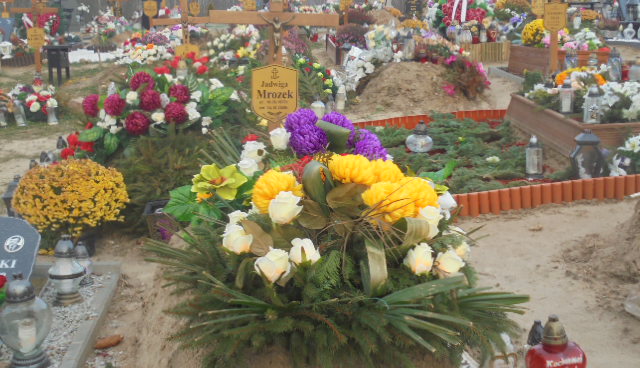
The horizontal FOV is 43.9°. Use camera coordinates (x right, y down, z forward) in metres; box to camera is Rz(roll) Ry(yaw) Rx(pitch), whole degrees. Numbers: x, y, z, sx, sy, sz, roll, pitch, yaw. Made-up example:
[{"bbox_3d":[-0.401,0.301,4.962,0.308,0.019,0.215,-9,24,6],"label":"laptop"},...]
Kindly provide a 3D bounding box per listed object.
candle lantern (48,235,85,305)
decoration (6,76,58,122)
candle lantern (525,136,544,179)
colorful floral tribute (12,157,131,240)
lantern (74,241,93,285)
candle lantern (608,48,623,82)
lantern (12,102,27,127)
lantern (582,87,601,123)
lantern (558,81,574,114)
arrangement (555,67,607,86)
[{"bbox_3d":[-1.084,0.363,3.400,0.152,0.305,0.152,0,14,0],"label":"candle lantern"},{"bbox_3d":[-2.821,-0.828,7.800,0.500,0.439,0.400,-2,13,-8],"label":"decoration"},{"bbox_3d":[1.514,-0.194,5.600,0.120,0.315,0.120,0,14,0],"label":"candle lantern"},{"bbox_3d":[-1.302,0.076,4.150,0.580,0.430,0.560,-2,14,0],"label":"colorful floral tribute"},{"bbox_3d":[-1.111,0.375,3.750,0.085,0.205,0.085,-2,14,0],"label":"lantern"},{"bbox_3d":[3.048,-1.221,8.200,0.135,0.348,0.135,0,13,0],"label":"candle lantern"},{"bbox_3d":[-3.132,-0.731,8.300,0.105,0.270,0.105,-2,14,0],"label":"lantern"},{"bbox_3d":[2.117,-0.612,6.200,0.130,0.300,0.130,0,14,0],"label":"lantern"},{"bbox_3d":[2.108,-0.740,6.800,0.125,0.285,0.125,0,14,0],"label":"lantern"},{"bbox_3d":[2.490,-1.018,7.600,0.490,0.203,0.300,0,13,0],"label":"arrangement"}]

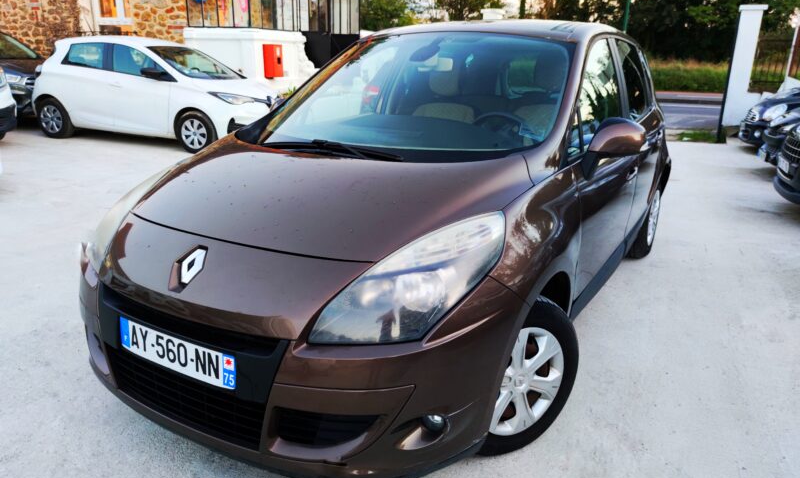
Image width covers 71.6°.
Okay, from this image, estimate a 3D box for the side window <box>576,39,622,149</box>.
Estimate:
[{"bbox_3d":[0.953,-0.708,2.655,0.070,0.500,0.920,-8,10,34],"label":"side window"}]

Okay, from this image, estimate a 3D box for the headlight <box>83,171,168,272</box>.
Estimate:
[{"bbox_3d":[-1.023,-0.074,2.197,0.360,0.320,0.560,12,20,36],"label":"headlight"}]

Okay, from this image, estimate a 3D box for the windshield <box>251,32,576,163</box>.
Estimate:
[{"bbox_3d":[0.016,-0.673,2.533,1.420,0.160,1.100,10,48,30],"label":"windshield"}]

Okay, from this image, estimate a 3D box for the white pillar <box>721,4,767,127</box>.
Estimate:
[{"bbox_3d":[6.821,-3.412,11.014,0.480,2.371,0.480,7,17,20],"label":"white pillar"}]

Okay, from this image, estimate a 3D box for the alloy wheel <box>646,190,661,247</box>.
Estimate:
[{"bbox_3d":[1.861,-0.164,4.190,0.150,0.420,0.420,10,19,30],"label":"alloy wheel"}]

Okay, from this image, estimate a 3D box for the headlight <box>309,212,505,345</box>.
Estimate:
[{"bbox_3d":[0.066,0.116,1.594,0.360,0.280,0.600,10,19,30],"label":"headlight"}]

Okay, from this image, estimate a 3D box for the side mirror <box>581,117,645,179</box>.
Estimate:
[{"bbox_3d":[0.839,-0.360,2.178,0.240,0.210,0.160,10,19,30],"label":"side mirror"}]

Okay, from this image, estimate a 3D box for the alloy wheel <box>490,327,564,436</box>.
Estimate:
[{"bbox_3d":[0.393,0.487,1.972,0.420,0.420,0.150,-8,18,-26],"label":"alloy wheel"}]

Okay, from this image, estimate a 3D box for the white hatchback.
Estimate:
[{"bbox_3d":[-3.800,-2.360,8.860,4.080,1.560,1.760,5,18,16],"label":"white hatchback"}]

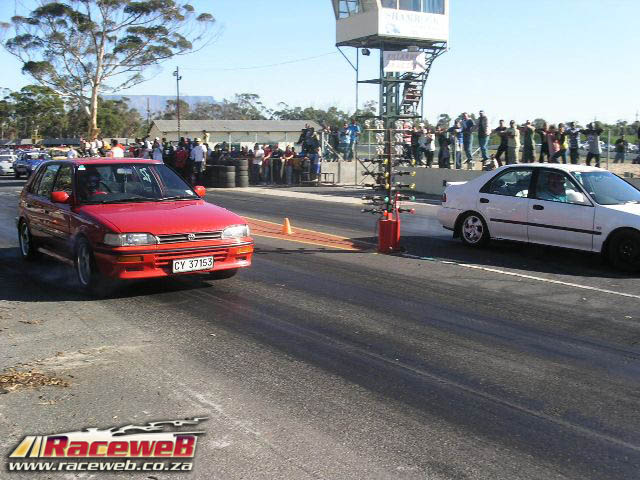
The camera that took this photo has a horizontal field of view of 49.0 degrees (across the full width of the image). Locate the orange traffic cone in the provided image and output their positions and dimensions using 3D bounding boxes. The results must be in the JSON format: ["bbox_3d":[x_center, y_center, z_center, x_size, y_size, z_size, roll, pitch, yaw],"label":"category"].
[{"bbox_3d":[-0.579,-0.256,12.507,0.220,0.290,0.220,0,7,0],"label":"orange traffic cone"}]

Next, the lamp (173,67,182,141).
[{"bbox_3d":[-9.906,-8.429,49.339,0.600,7.270,0.400,0,7,0],"label":"lamp"}]

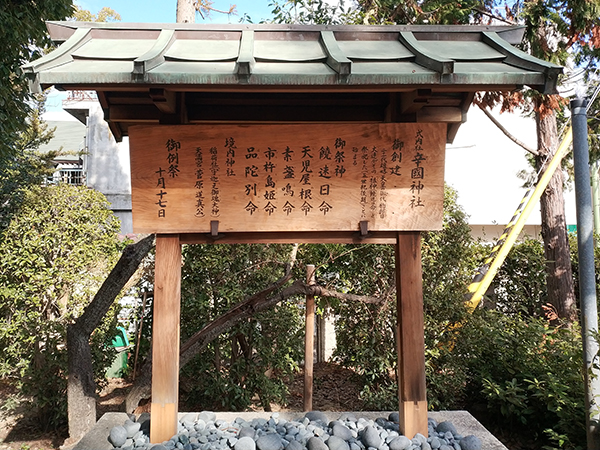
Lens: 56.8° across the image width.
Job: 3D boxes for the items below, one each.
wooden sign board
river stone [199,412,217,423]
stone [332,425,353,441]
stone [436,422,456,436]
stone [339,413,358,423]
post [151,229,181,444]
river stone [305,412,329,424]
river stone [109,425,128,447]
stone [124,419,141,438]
[{"bbox_3d":[-0.061,-0.251,3.032,1.700,0.580,0.050,-1,9,-1],"label":"wooden sign board"},{"bbox_3d":[-0.561,1.168,3.366,0.105,0.063,0.088,0,-4,-2],"label":"river stone"},{"bbox_3d":[0.230,1.135,3.034,0.102,0.080,0.088,0,-4,-2],"label":"stone"},{"bbox_3d":[0.817,1.143,3.093,0.109,0.078,0.098,0,-4,-2],"label":"stone"},{"bbox_3d":[0.294,1.171,3.366,0.112,0.063,0.088,0,-4,-2],"label":"stone"},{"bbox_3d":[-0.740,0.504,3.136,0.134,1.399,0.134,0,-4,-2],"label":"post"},{"bbox_3d":[0.099,1.160,3.317,0.134,0.083,0.107,0,-4,-2],"label":"river stone"},{"bbox_3d":[-0.974,1.138,2.986,0.094,0.102,0.098,0,-4,-2],"label":"river stone"},{"bbox_3d":[-0.928,1.127,3.064,0.090,0.088,0.093,0,-4,-2],"label":"stone"}]

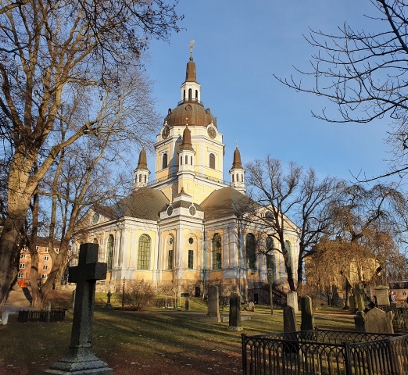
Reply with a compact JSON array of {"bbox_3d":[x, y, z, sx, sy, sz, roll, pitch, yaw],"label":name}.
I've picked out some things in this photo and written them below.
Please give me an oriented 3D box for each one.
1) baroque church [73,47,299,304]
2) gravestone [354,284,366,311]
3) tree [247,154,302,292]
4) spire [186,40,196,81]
[{"bbox_3d":[-3.740,-7.687,100.982,51.000,74.500,51.000,16,-24,-41],"label":"baroque church"},{"bbox_3d":[10.419,7.440,24.924,0.400,1.880,0.850,12,-21,-33],"label":"gravestone"},{"bbox_3d":[9.147,5.093,47.687,7.000,18.900,7.000,0,-18,0],"label":"tree"},{"bbox_3d":[-3.671,-37.011,110.246,2.900,14.200,2.900,16,-24,-41],"label":"spire"}]

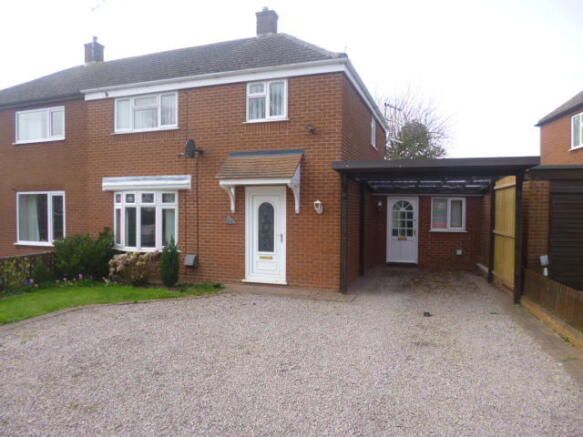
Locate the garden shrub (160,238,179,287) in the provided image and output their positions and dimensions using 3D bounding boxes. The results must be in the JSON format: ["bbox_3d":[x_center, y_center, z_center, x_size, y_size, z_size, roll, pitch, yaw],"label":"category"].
[{"bbox_3d":[-2.826,1.019,9.362,0.430,1.120,0.430,1,2,20],"label":"garden shrub"}]

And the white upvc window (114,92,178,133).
[{"bbox_3d":[-3.617,-2.594,10.014,1.870,0.900,0.110,0,-1,18],"label":"white upvc window"}]

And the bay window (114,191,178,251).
[{"bbox_3d":[-3.635,0.058,9.837,1.870,1.430,0.330,0,-1,18],"label":"bay window"}]

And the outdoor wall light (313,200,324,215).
[{"bbox_3d":[0.581,-0.232,8.539,0.150,0.280,0.220,0,-1,18],"label":"outdoor wall light"}]

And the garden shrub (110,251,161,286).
[{"bbox_3d":[-3.673,1.140,9.456,1.200,0.760,0.780,0,-1,18],"label":"garden shrub"}]

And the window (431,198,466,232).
[{"bbox_3d":[4.599,-0.102,11.815,0.970,1.000,0.100,1,2,20],"label":"window"}]

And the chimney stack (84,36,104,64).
[{"bbox_3d":[-7.439,-6.322,15.281,0.500,1.130,0.500,0,-1,18],"label":"chimney stack"}]

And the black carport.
[{"bbox_3d":[3.350,0.215,9.988,3.700,2.650,5.000,0,-1,18],"label":"black carport"}]

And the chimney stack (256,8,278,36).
[{"bbox_3d":[-0.789,-6.430,13.291,0.600,0.950,0.600,1,2,20],"label":"chimney stack"}]

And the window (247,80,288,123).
[{"bbox_3d":[-0.571,-2.653,9.162,1.010,0.910,0.100,1,2,20],"label":"window"}]

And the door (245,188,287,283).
[{"bbox_3d":[-0.576,0.358,9.013,0.980,2.130,0.100,0,-1,18],"label":"door"}]

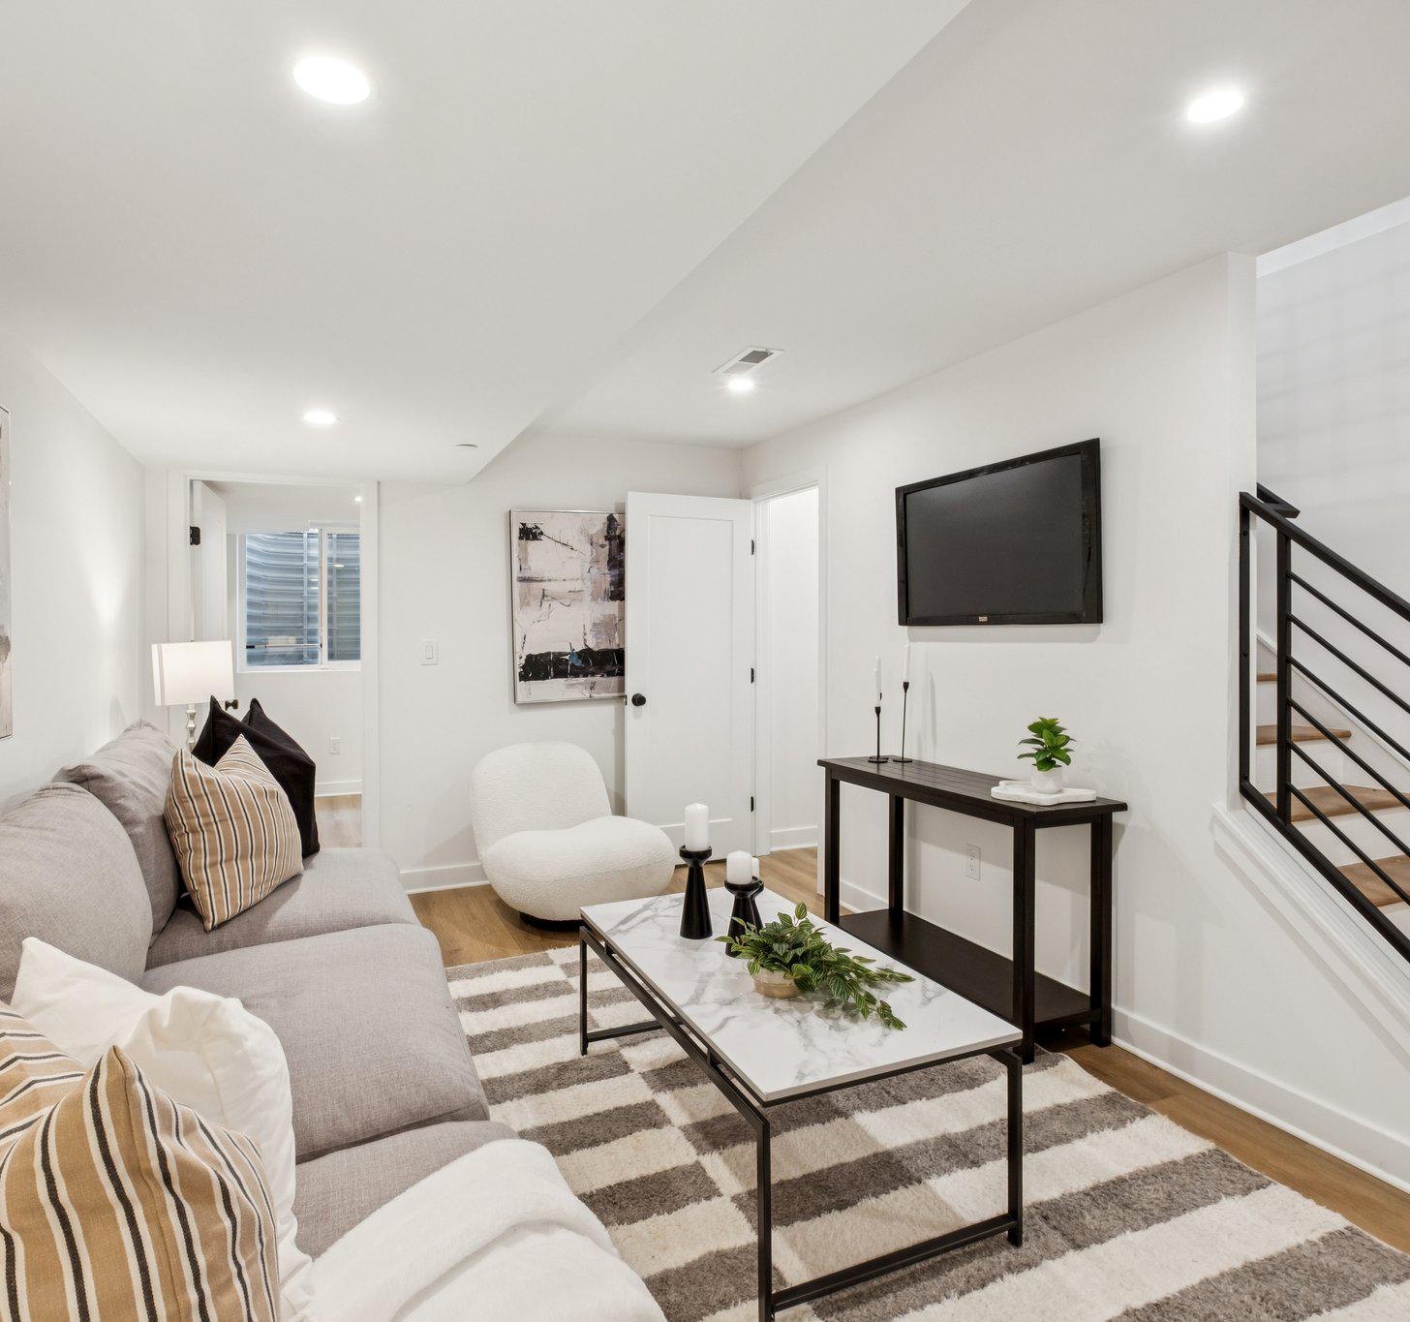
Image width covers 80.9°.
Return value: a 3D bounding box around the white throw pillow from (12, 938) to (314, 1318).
[{"bbox_3d":[-0.668,0.586,1.037,0.420,0.440,0.170,0,14,20],"label":"white throw pillow"}]

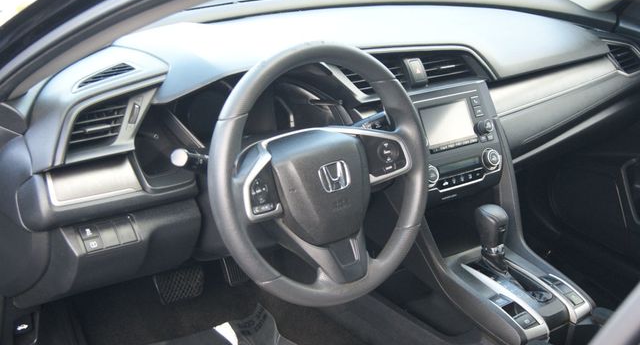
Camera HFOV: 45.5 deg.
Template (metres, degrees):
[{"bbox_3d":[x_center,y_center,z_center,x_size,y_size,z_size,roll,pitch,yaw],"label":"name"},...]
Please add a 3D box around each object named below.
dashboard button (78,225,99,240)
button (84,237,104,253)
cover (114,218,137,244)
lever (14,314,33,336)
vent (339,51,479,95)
[{"bbox_3d":[-0.317,0.083,1.047,0.024,0.017,0.012,-13,-8,-28],"label":"dashboard button"},{"bbox_3d":[-0.310,0.100,1.046,0.024,0.017,0.012,-13,-8,-28],"label":"button"},{"bbox_3d":[-0.273,0.083,1.069,0.024,0.034,0.012,-13,-8,-28],"label":"cover"},{"bbox_3d":[-0.447,0.229,1.150,0.025,0.031,0.018,-16,19,-33],"label":"lever"},{"bbox_3d":[0.173,-0.184,1.416,0.280,0.062,0.045,-12,5,-27],"label":"vent"}]

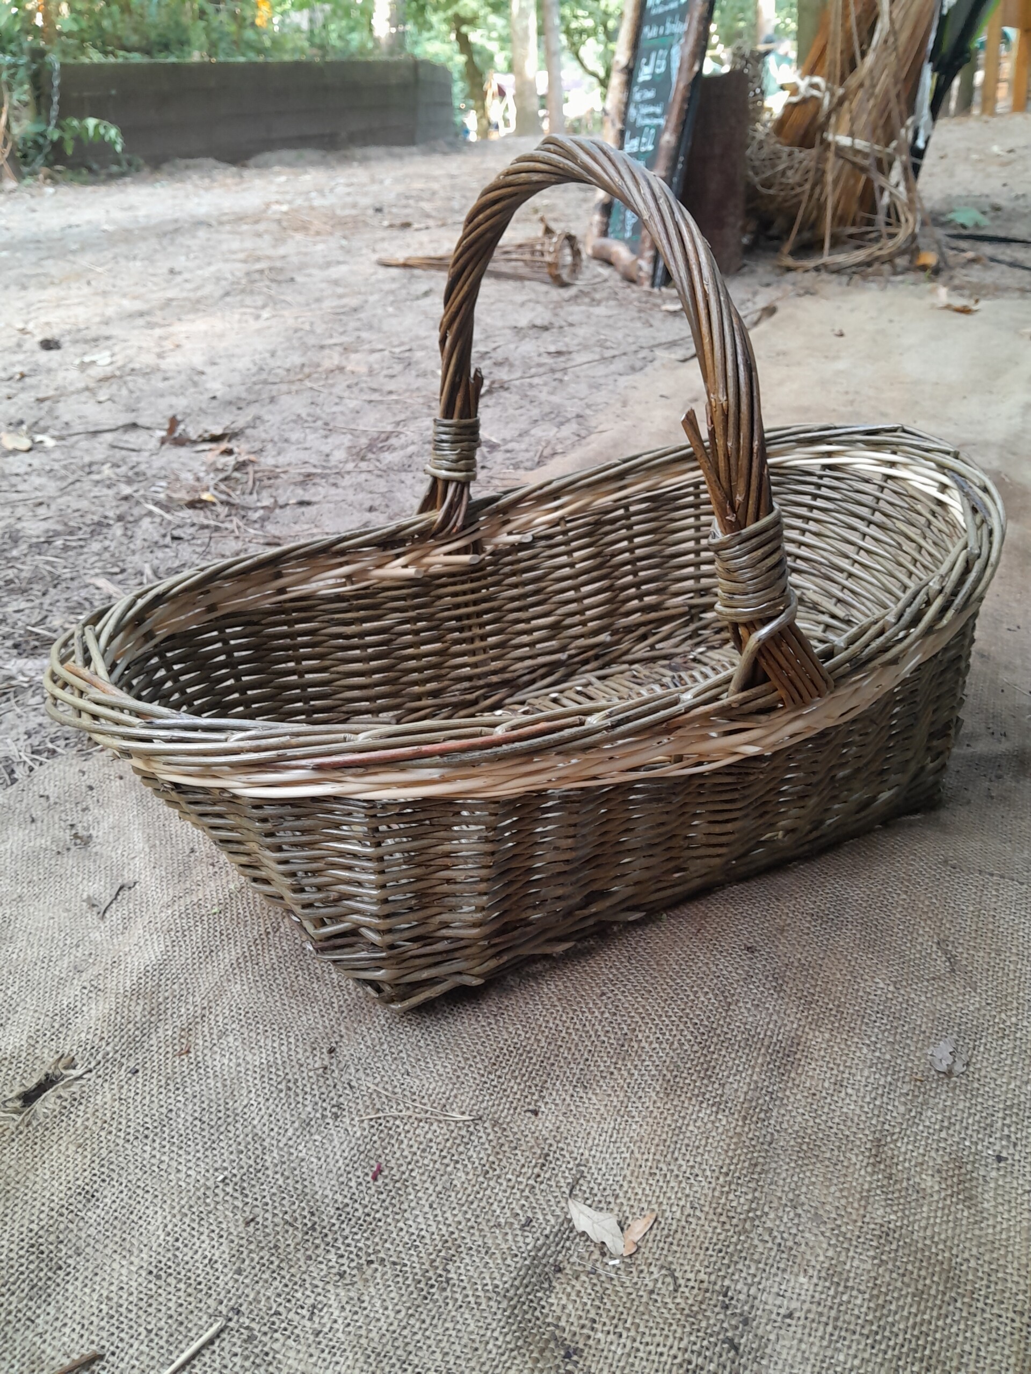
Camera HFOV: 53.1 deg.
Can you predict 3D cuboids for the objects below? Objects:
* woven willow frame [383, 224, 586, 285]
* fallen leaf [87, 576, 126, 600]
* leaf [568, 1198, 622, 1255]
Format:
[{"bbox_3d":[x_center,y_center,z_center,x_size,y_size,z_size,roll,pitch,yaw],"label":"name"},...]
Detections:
[{"bbox_3d":[-0.101,-1.134,2.658,0.540,0.140,0.140,18,37,29],"label":"woven willow frame"},{"bbox_3d":[-0.421,-0.103,1.067,0.067,0.014,0.012,27,43,37],"label":"fallen leaf"},{"bbox_3d":[0.038,0.252,0.484,0.035,0.008,0.017,18,38,28],"label":"leaf"}]

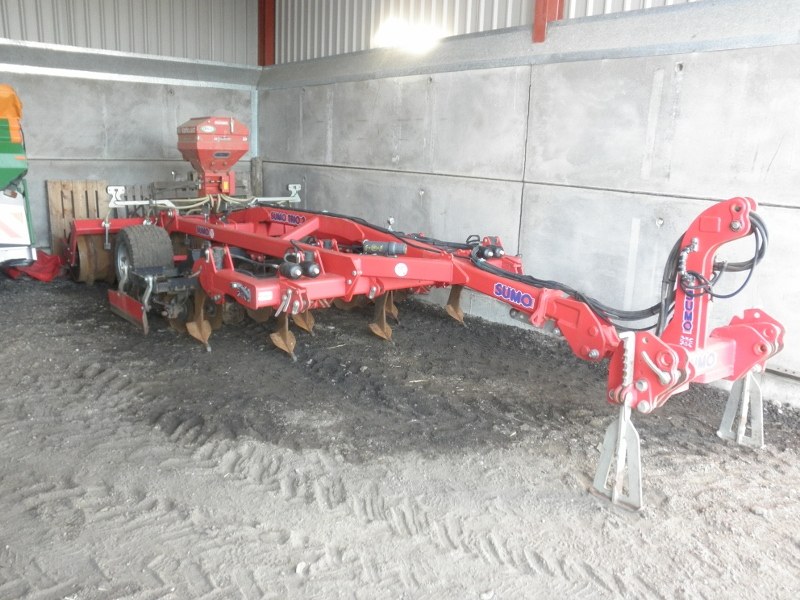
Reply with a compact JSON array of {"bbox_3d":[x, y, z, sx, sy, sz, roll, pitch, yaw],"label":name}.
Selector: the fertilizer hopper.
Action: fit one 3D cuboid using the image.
[{"bbox_3d":[-2.340,-1.812,8.133,0.670,0.940,0.620,-9,17,-36],"label":"fertilizer hopper"}]

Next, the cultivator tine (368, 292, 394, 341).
[{"bbox_3d":[-0.147,0.122,6.164,0.270,0.550,0.330,-9,17,-36],"label":"cultivator tine"}]

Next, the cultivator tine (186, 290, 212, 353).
[{"bbox_3d":[-1.777,0.156,5.817,0.270,0.550,0.330,-9,17,-36],"label":"cultivator tine"}]

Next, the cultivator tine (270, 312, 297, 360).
[{"bbox_3d":[-0.990,0.227,5.624,0.270,0.550,0.330,-9,17,-36],"label":"cultivator tine"}]

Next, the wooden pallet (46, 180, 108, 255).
[{"bbox_3d":[-4.538,-1.093,9.262,0.800,1.200,0.144,-9,12,-38],"label":"wooden pallet"}]

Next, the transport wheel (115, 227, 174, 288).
[{"bbox_3d":[-2.865,-0.386,7.257,0.410,0.860,0.860,-9,17,-36],"label":"transport wheel"}]

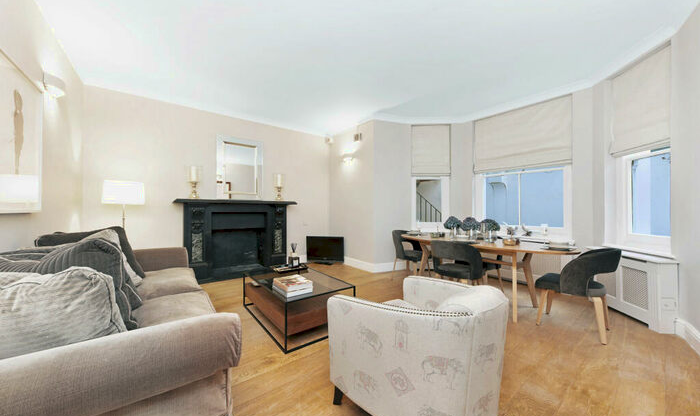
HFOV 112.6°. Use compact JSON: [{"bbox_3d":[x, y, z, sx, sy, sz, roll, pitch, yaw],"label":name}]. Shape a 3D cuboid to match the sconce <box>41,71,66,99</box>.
[{"bbox_3d":[-2.448,-1.010,1.970,0.105,0.095,0.300,0,0,-40],"label":"sconce"}]

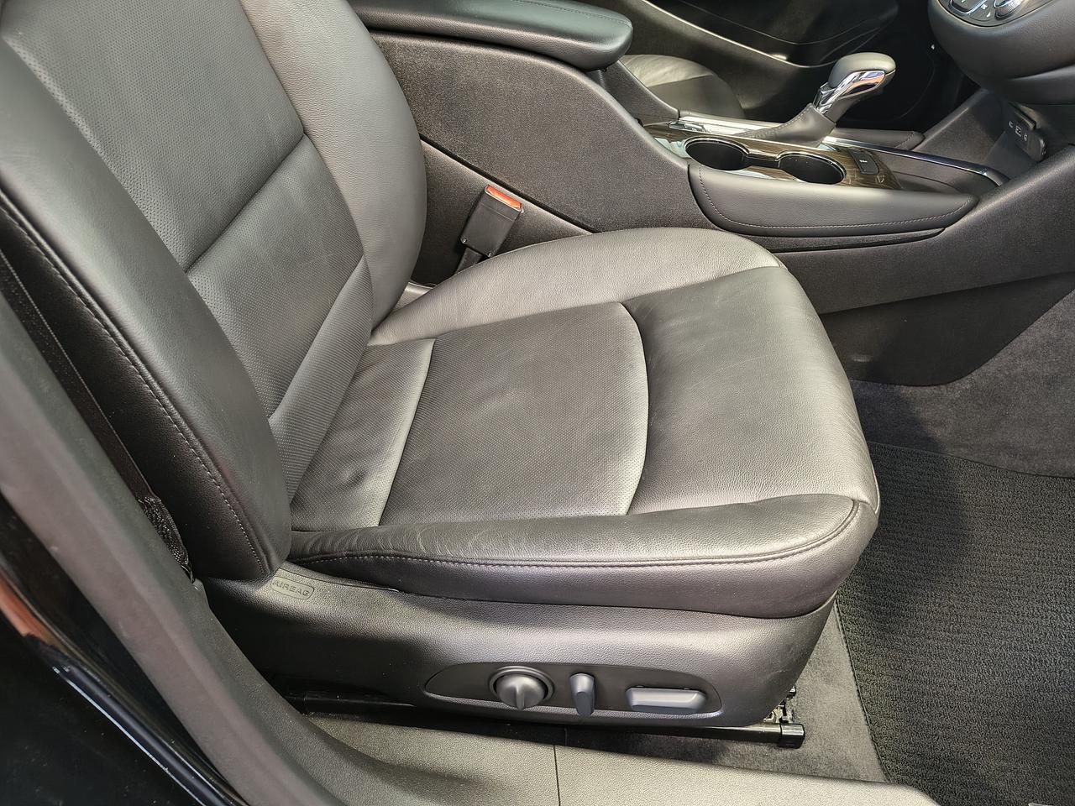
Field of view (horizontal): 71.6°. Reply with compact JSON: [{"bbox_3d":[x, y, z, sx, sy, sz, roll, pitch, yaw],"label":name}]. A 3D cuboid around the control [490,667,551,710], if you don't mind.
[{"bbox_3d":[-0.015,0.266,0.690,0.052,0.050,0.027,7,36,-1],"label":"control"}]

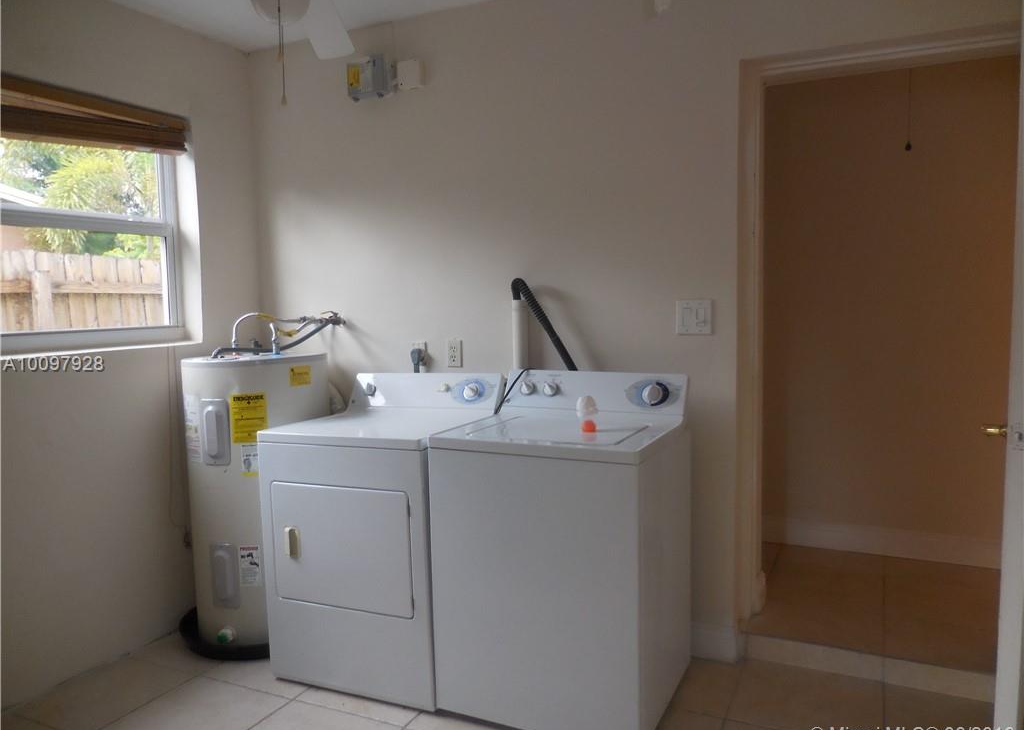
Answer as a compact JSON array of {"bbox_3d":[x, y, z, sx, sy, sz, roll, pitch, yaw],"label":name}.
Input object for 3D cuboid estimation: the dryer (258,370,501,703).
[{"bbox_3d":[-0.433,0.584,2.817,0.686,1.075,0.690,1,5,23],"label":"dryer"}]

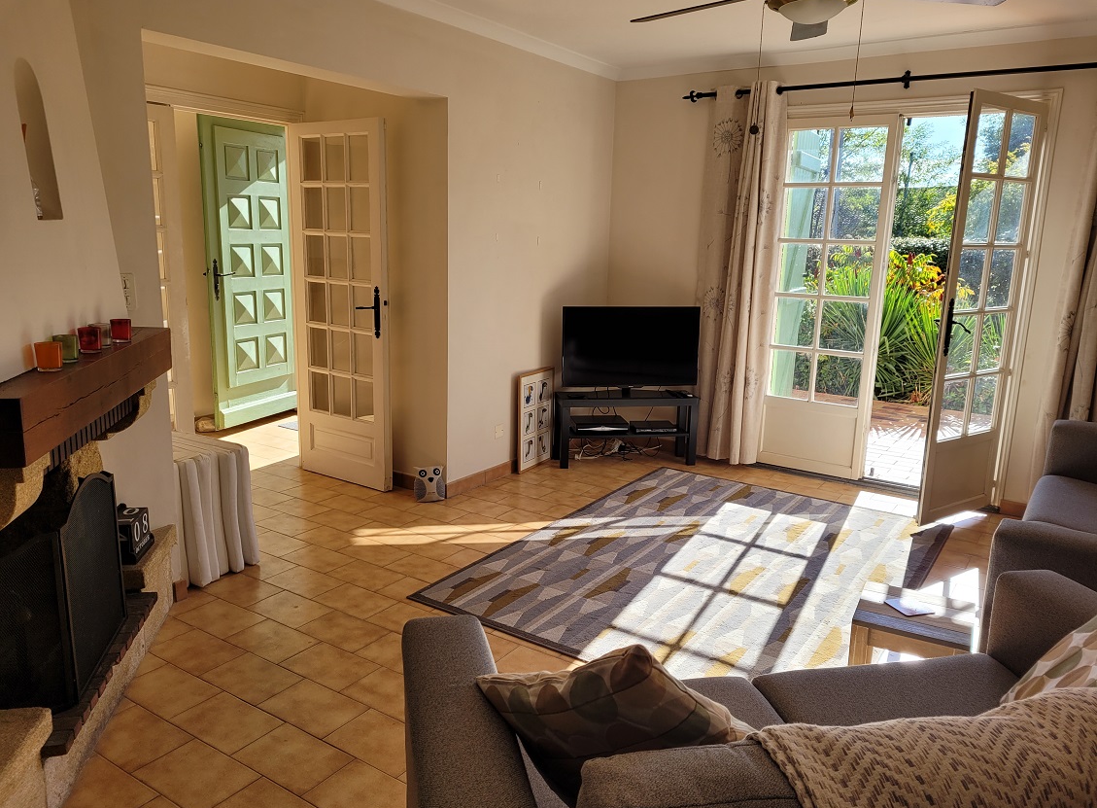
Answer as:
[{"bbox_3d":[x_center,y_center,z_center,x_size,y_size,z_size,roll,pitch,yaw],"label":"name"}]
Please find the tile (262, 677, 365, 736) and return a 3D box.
[{"bbox_3d":[-0.744,0.964,2.609,0.297,0.010,0.202,9,14,32],"label":"tile"}]

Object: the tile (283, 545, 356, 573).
[{"bbox_3d":[-1.045,0.710,3.748,0.300,0.010,0.200,9,15,32],"label":"tile"}]

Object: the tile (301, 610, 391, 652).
[{"bbox_3d":[-0.769,0.860,3.105,0.300,0.010,0.200,9,15,32],"label":"tile"}]

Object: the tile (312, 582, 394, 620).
[{"bbox_3d":[-0.782,0.805,3.346,0.297,0.010,0.202,9,14,32],"label":"tile"}]

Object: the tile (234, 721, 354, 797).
[{"bbox_3d":[-0.734,1.022,2.376,0.300,0.010,0.200,9,15,32],"label":"tile"}]

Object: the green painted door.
[{"bbox_3d":[-2.161,-0.966,6.087,0.070,2.185,0.955,6,13,20],"label":"green painted door"}]

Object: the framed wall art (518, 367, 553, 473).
[{"bbox_3d":[-0.077,0.097,5.201,0.020,0.615,0.395,7,14,31],"label":"framed wall art"}]

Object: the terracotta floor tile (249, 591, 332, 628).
[{"bbox_3d":[-1.020,0.816,3.257,0.297,0.010,0.202,9,14,32],"label":"terracotta floor tile"}]

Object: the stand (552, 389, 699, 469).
[{"bbox_3d":[0.502,0.167,5.417,0.905,0.450,0.258,0,12,-11],"label":"stand"}]

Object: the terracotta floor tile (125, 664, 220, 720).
[{"bbox_3d":[-1.238,0.938,2.690,0.300,0.010,0.200,9,15,32],"label":"terracotta floor tile"}]

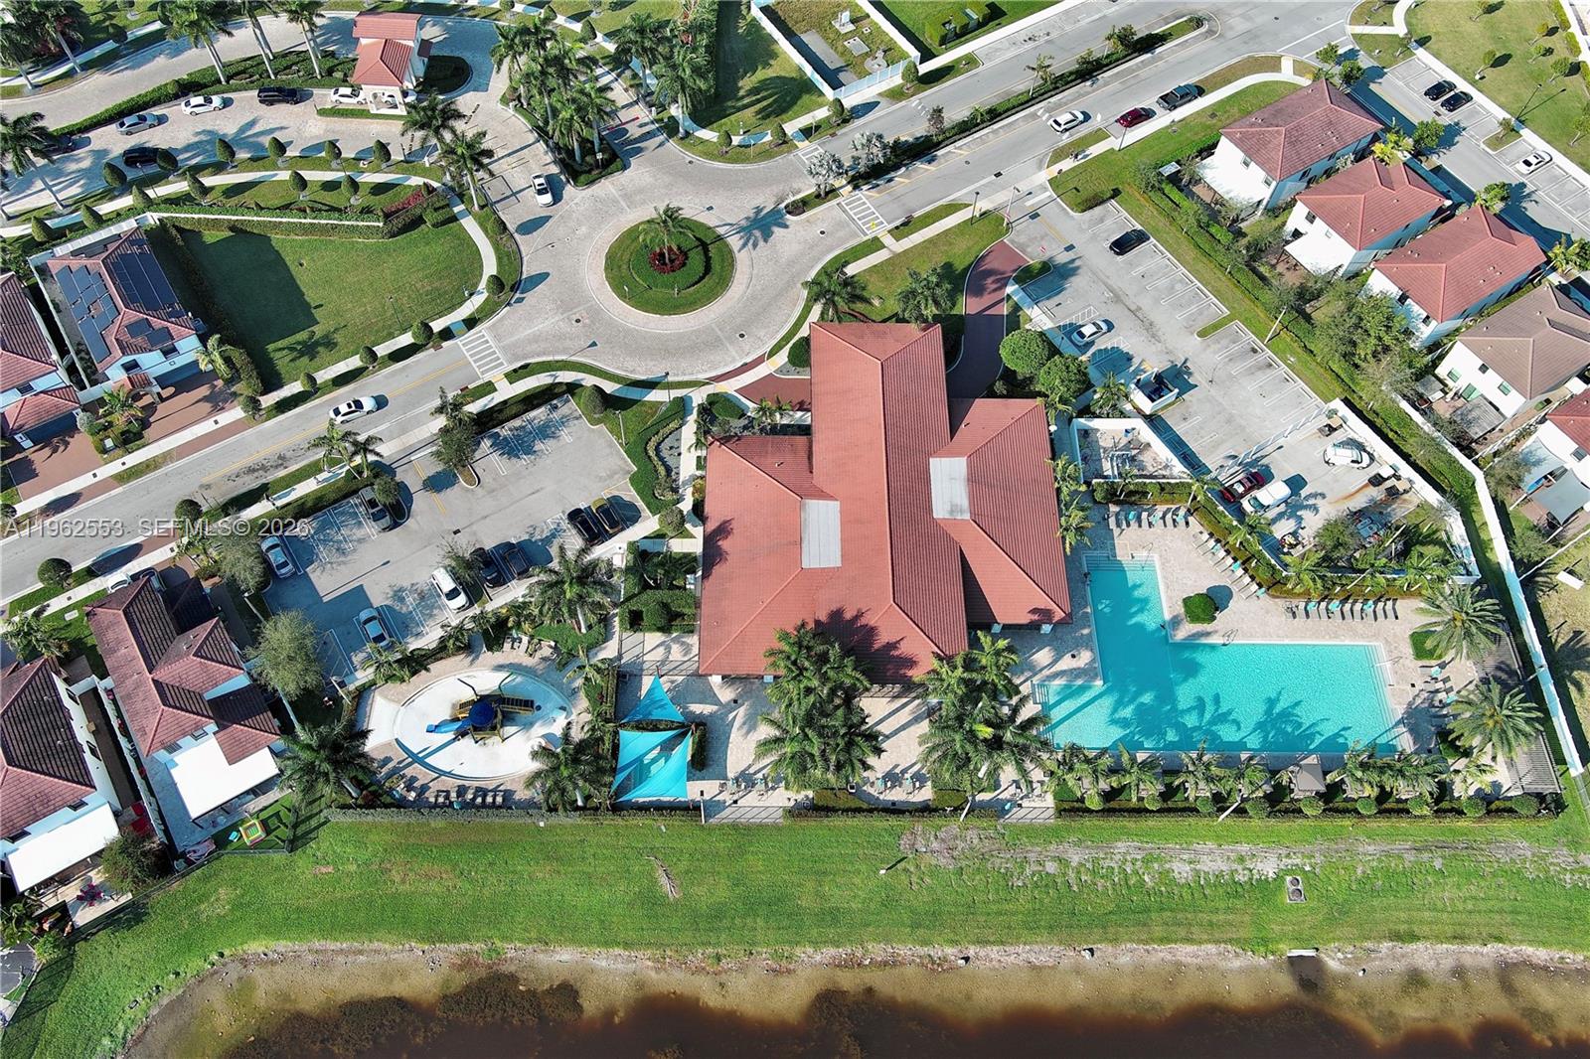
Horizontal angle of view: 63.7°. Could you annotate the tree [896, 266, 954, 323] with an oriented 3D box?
[{"bbox_3d":[14.629,-26.205,146.068,5.800,6.200,5.800,1,60,-2],"label":"tree"}]

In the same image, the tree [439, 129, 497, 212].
[{"bbox_3d":[-38.990,-42.377,154.672,6.200,11.200,6.200,2,61,0],"label":"tree"}]

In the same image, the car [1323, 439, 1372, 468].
[{"bbox_3d":[60.466,-8.004,140.175,4.750,1.650,1.880,9,60,2],"label":"car"}]

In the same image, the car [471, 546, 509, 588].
[{"bbox_3d":[-32.006,3.940,134.099,1.900,1.650,4.750,-29,65,-16],"label":"car"}]

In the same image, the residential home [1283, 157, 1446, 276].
[{"bbox_3d":[67.263,-37.991,153.927,17.580,7.700,10.010,-30,65,-18],"label":"residential home"}]

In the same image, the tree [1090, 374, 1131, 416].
[{"bbox_3d":[33.307,-13.224,138.856,4.300,6.900,4.300,1,60,-2],"label":"tree"}]

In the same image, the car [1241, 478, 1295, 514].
[{"bbox_3d":[51.614,-3.593,139.812,5.100,1.850,1.950,-26,64,-15],"label":"car"}]

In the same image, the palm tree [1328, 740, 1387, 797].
[{"bbox_3d":[52.405,23.280,121.500,4.800,7.300,4.800,2,61,0],"label":"palm tree"}]

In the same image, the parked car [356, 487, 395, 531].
[{"bbox_3d":[-44.415,-2.180,135.829,1.840,1.650,4.550,-28,65,-16],"label":"parked car"}]

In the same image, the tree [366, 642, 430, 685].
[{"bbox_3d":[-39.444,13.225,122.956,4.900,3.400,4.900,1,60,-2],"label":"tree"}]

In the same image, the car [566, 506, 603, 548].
[{"bbox_3d":[-22.086,-0.419,135.494,1.840,1.650,4.500,-29,65,-17],"label":"car"}]

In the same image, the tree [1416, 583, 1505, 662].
[{"bbox_3d":[64.336,9.833,126.462,8.400,8.000,8.400,1,60,-2],"label":"tree"}]

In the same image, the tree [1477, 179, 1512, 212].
[{"bbox_3d":[86.492,-40.660,159.329,3.800,5.500,3.800,2,61,0],"label":"tree"}]

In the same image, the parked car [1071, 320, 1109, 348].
[{"bbox_3d":[34.148,-22.749,147.531,4.550,1.450,1.820,-27,65,-16],"label":"parked car"}]

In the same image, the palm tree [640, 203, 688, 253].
[{"bbox_3d":[-15.066,-34.083,151.206,5.300,7.900,5.300,3,60,0],"label":"palm tree"}]

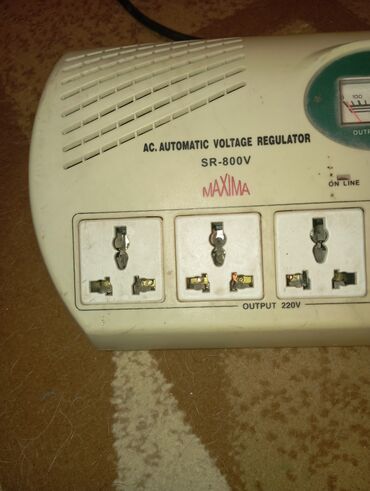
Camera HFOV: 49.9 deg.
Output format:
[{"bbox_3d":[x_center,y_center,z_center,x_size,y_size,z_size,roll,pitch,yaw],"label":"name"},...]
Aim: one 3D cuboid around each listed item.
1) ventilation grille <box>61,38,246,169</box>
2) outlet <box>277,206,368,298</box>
[{"bbox_3d":[-0.014,-0.067,0.182,0.085,0.016,0.064,-2,80,4],"label":"ventilation grille"},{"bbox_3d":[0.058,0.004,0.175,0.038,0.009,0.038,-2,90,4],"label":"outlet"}]

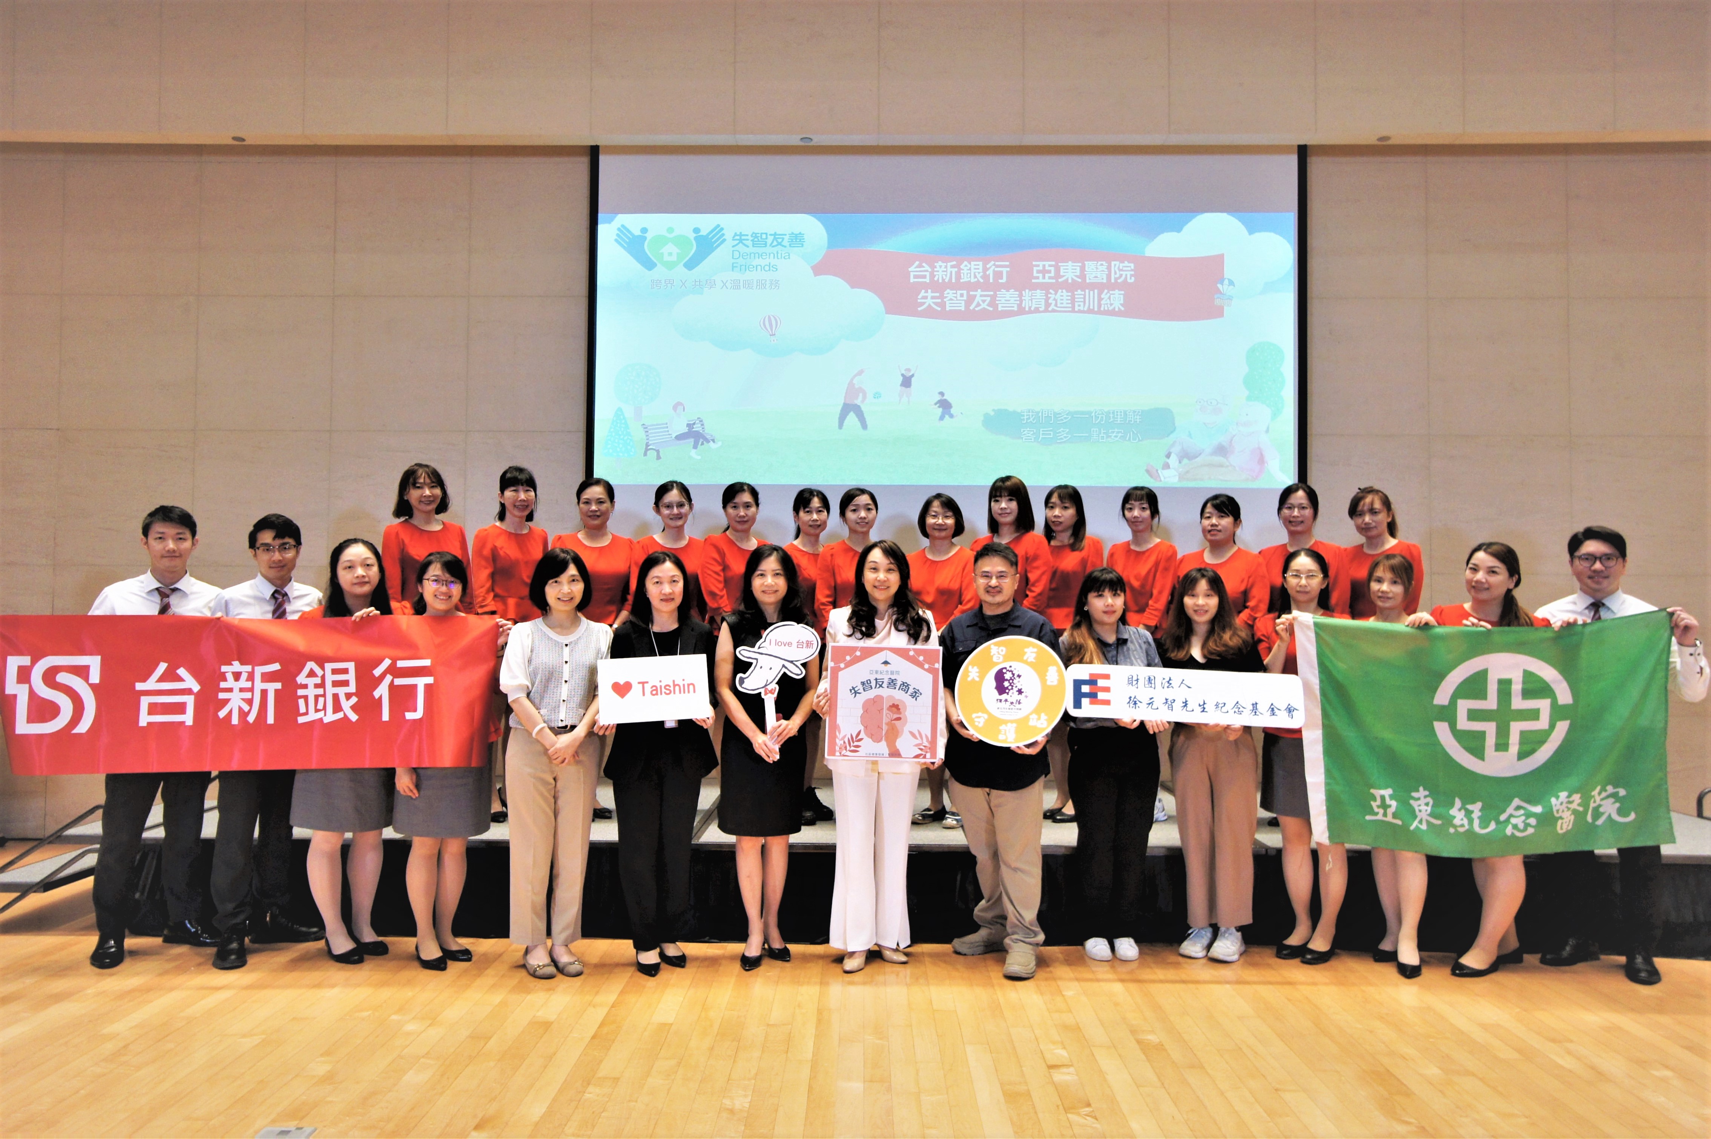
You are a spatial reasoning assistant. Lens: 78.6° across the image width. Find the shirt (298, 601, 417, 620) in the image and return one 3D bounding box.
[{"bbox_3d":[-2.007,0.389,4.200,0.450,0.530,0.280,1,-1,-22],"label":"shirt"}]

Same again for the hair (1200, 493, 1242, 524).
[{"bbox_3d":[1.698,-0.274,4.860,0.180,0.165,0.210,-1,-2,27],"label":"hair"}]

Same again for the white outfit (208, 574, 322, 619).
[{"bbox_3d":[-2.347,0.274,4.170,0.460,0.511,0.300,1,-1,-22],"label":"white outfit"}]

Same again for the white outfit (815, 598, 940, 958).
[{"bbox_3d":[0.096,0.796,4.130,0.470,1.330,0.320,0,-2,0],"label":"white outfit"}]

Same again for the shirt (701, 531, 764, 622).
[{"bbox_3d":[-0.552,0.068,5.050,0.410,0.510,0.270,1,-1,-10],"label":"shirt"}]

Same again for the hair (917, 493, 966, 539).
[{"bbox_3d":[0.411,-0.257,5.020,0.232,0.225,0.215,0,-2,5],"label":"hair"}]

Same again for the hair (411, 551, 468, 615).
[{"bbox_3d":[-1.699,0.057,4.270,0.225,0.260,0.225,6,-2,-23],"label":"hair"}]

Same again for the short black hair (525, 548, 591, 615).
[{"bbox_3d":[-1.153,0.044,4.060,0.230,0.265,0.240,1,-1,-13],"label":"short black hair"}]

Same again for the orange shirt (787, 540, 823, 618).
[{"bbox_3d":[-0.213,0.099,4.970,0.350,0.460,0.230,1,-1,-5],"label":"orange shirt"}]

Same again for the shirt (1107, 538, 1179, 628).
[{"bbox_3d":[1.390,0.090,5.050,0.370,0.471,0.250,0,-1,18],"label":"shirt"}]

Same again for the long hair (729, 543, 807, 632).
[{"bbox_3d":[-0.351,0.073,4.220,0.320,0.360,0.240,1,-1,-5],"label":"long hair"}]

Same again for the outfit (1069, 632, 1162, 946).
[{"bbox_3d":[1.034,0.851,4.200,0.400,1.230,0.280,0,-1,8],"label":"outfit"}]

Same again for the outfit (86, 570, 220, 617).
[{"bbox_3d":[-2.813,0.325,4.200,0.540,0.640,0.290,1,-1,-26],"label":"outfit"}]

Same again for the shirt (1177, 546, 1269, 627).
[{"bbox_3d":[1.774,0.119,5.050,0.423,0.465,0.270,0,-1,12],"label":"shirt"}]

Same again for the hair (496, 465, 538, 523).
[{"bbox_3d":[-1.644,-0.366,5.070,0.200,0.275,0.215,1,-2,-24],"label":"hair"}]

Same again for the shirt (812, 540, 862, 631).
[{"bbox_3d":[-0.004,0.077,4.870,0.390,0.450,0.260,0,-2,-8],"label":"shirt"}]

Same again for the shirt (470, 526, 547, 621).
[{"bbox_3d":[-1.609,0.021,4.900,0.380,0.460,0.270,1,-2,-20],"label":"shirt"}]

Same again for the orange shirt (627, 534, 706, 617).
[{"bbox_3d":[-0.913,0.068,5.050,0.395,0.478,0.250,0,-1,-6],"label":"orange shirt"}]

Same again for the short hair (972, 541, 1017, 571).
[{"bbox_3d":[0.572,-0.047,4.280,0.182,0.145,0.195,0,-2,9],"label":"short hair"}]

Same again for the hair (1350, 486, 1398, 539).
[{"bbox_3d":[2.520,-0.279,5.080,0.215,0.254,0.230,0,-1,25],"label":"hair"}]

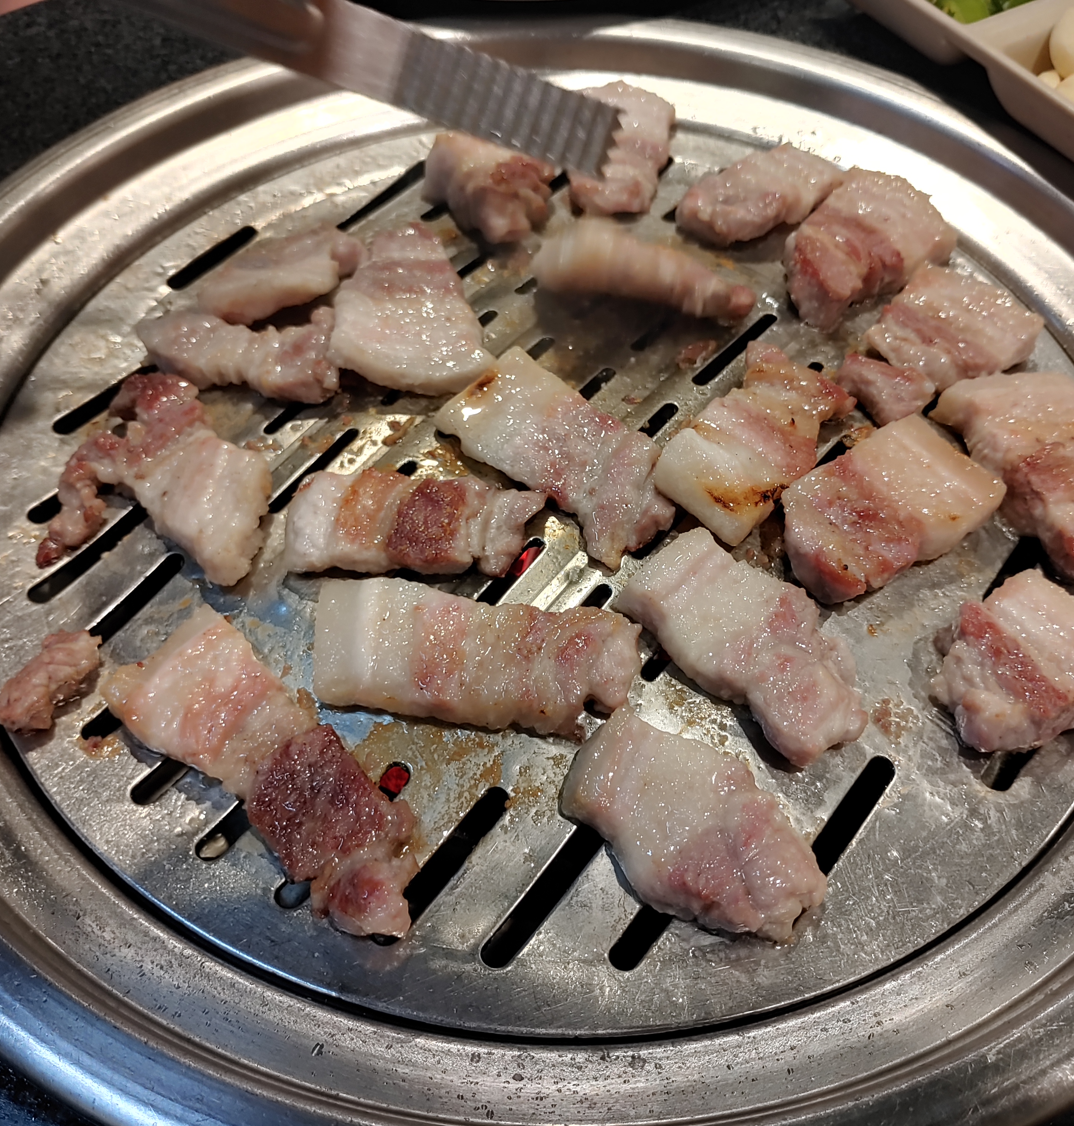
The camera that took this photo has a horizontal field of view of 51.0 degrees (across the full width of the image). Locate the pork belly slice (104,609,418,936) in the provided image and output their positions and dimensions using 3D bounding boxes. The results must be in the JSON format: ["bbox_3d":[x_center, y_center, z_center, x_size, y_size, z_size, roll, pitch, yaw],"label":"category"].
[{"bbox_3d":[-0.055,0.044,0.238,0.087,0.013,0.027,38,61,23],"label":"pork belly slice"}]

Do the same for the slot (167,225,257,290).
[{"bbox_3d":[-0.099,-0.093,0.346,0.007,0.004,0.034,37,61,22],"label":"slot"}]

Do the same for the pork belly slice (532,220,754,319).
[{"bbox_3d":[0.030,-0.082,0.318,0.064,0.018,0.021,11,54,-7],"label":"pork belly slice"}]

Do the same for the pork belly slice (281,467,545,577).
[{"bbox_3d":[-0.030,-0.010,0.279,0.063,0.012,0.025,0,54,-2],"label":"pork belly slice"}]

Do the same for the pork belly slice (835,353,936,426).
[{"bbox_3d":[0.089,-0.047,0.288,0.023,0.011,0.012,25,57,17],"label":"pork belly slice"}]

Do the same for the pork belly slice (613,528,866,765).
[{"bbox_3d":[0.046,0.015,0.240,0.029,0.013,0.054,-38,62,-25],"label":"pork belly slice"}]

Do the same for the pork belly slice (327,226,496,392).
[{"bbox_3d":[-0.037,-0.070,0.303,0.035,0.012,0.057,-16,55,-12],"label":"pork belly slice"}]

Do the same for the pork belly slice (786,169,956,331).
[{"bbox_3d":[0.094,-0.095,0.338,0.049,0.022,0.036,-24,58,-18],"label":"pork belly slice"}]

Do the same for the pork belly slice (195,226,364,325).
[{"bbox_3d":[-0.076,-0.084,0.327,0.049,0.014,0.019,-24,58,-18],"label":"pork belly slice"}]

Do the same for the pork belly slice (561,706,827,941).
[{"bbox_3d":[0.032,0.055,0.231,0.029,0.017,0.056,-37,63,-24],"label":"pork belly slice"}]

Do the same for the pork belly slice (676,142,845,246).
[{"bbox_3d":[0.069,-0.113,0.352,0.048,0.018,0.022,-24,58,-18],"label":"pork belly slice"}]

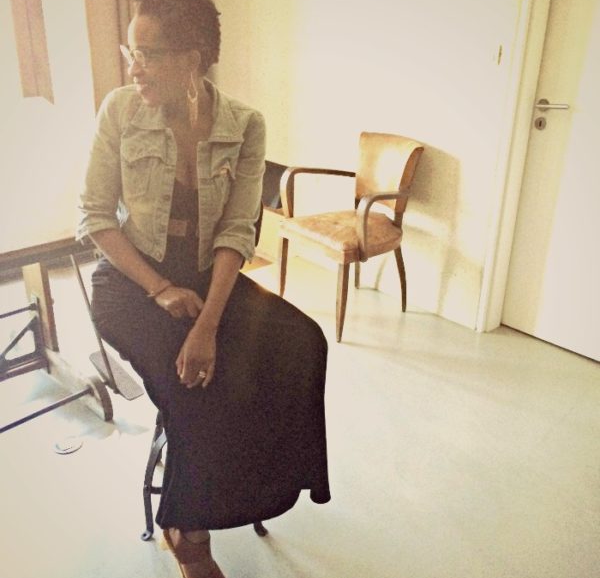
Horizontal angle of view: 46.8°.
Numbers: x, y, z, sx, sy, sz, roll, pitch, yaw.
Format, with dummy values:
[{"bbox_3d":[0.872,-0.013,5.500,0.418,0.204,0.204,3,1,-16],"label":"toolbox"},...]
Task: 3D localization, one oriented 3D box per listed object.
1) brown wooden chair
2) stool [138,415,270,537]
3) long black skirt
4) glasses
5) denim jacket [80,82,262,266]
[{"bbox_3d":[0.234,-0.268,3.322,0.520,0.810,0.540,-13,27,-31],"label":"brown wooden chair"},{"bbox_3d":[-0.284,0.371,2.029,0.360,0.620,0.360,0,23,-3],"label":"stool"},{"bbox_3d":[-0.221,0.261,1.883,0.440,0.680,0.550,-10,26,-25],"label":"long black skirt"},{"bbox_3d":[-0.330,-0.540,1.599,0.140,0.048,0.140,-23,32,-33],"label":"glasses"},{"bbox_3d":[-0.305,-0.295,1.741,0.450,0.450,0.280,-4,24,-12],"label":"denim jacket"}]

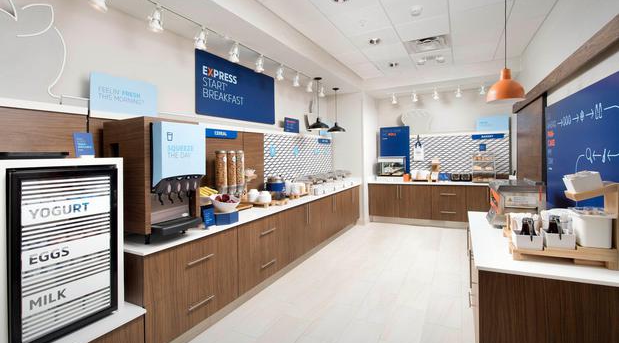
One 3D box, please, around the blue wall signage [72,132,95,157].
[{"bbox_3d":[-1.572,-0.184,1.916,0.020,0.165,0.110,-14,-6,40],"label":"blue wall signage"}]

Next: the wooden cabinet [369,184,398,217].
[{"bbox_3d":[1.784,0.631,6.396,0.657,0.716,0.570,0,3,29],"label":"wooden cabinet"}]

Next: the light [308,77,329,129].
[{"bbox_3d":[0.162,-1.215,4.940,0.360,0.920,0.360,-1,3,0],"label":"light"}]

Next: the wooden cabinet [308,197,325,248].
[{"bbox_3d":[-0.141,0.796,4.347,0.570,0.716,0.480,0,3,29],"label":"wooden cabinet"}]

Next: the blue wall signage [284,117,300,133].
[{"bbox_3d":[-0.293,-0.791,4.743,0.020,0.235,0.460,1,4,29],"label":"blue wall signage"}]

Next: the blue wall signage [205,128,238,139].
[{"bbox_3d":[-1.034,-0.442,3.295,0.025,0.101,0.524,0,3,29],"label":"blue wall signage"}]

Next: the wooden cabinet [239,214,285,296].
[{"bbox_3d":[-0.750,0.871,3.256,0.570,0.716,0.828,0,3,29],"label":"wooden cabinet"}]

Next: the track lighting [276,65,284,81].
[{"bbox_3d":[-0.433,-1.449,4.065,0.122,0.234,0.101,0,3,29],"label":"track lighting"}]

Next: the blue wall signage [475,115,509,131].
[{"bbox_3d":[3.686,-0.961,5.551,0.534,0.288,0.025,0,3,29],"label":"blue wall signage"}]

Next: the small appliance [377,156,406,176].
[{"bbox_3d":[1.965,-0.138,6.510,0.570,0.440,0.420,1,4,29],"label":"small appliance"}]

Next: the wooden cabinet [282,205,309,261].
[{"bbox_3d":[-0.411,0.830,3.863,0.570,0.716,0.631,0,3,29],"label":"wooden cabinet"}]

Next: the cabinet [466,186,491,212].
[{"bbox_3d":[3.374,0.629,5.508,0.391,0.716,0.570,0,3,29],"label":"cabinet"}]

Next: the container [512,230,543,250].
[{"bbox_3d":[1.346,0.424,1.712,0.120,0.088,0.130,0,4,19],"label":"container"}]

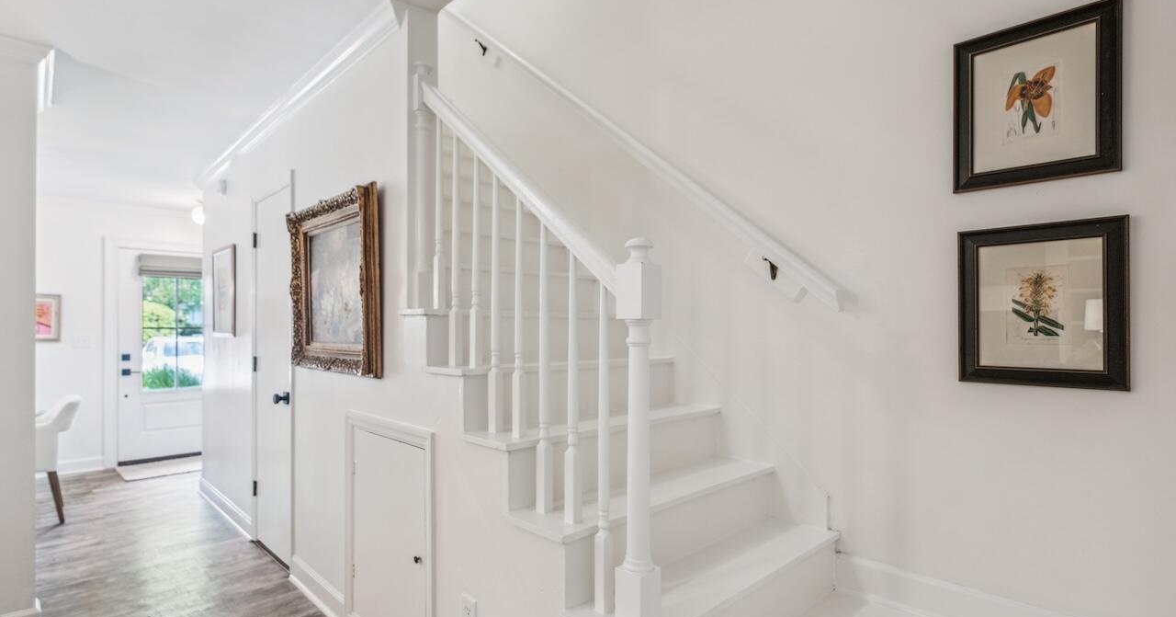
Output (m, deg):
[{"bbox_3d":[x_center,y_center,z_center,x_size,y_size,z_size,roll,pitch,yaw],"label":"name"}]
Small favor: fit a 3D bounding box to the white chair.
[{"bbox_3d":[-3.800,1.020,3.490,0.610,0.820,0.600,1,-1,-45],"label":"white chair"}]

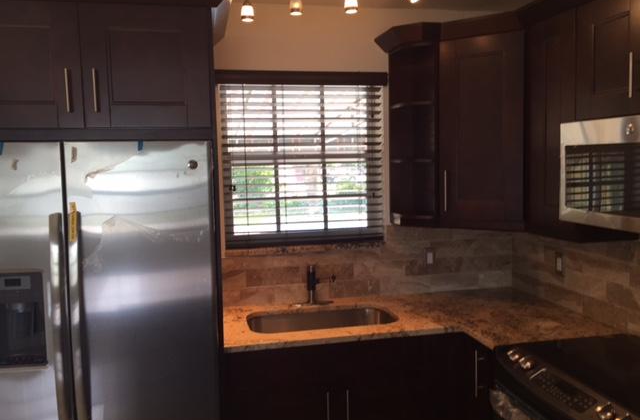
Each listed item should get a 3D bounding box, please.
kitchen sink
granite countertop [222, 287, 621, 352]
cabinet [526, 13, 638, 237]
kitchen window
[{"bbox_3d":[0.004,0.627,2.632,0.708,0.190,0.362,-2,5,-11],"label":"kitchen sink"},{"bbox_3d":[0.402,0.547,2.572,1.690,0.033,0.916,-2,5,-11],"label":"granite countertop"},{"bbox_3d":[1.129,-0.347,2.325,0.308,0.920,0.320,-2,5,-11],"label":"cabinet"},{"bbox_3d":[-0.078,-0.243,2.848,0.869,0.872,0.065,-2,5,-11],"label":"kitchen window"}]

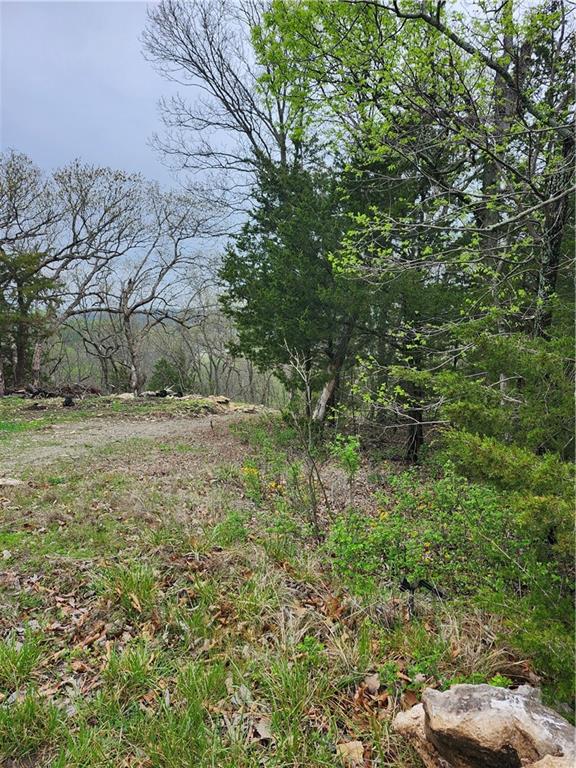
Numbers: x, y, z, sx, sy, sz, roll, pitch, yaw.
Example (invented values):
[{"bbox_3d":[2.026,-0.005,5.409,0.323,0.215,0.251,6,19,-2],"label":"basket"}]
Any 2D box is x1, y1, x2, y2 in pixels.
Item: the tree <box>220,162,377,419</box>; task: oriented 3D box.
[{"bbox_3d":[0.200,-1.720,9.400,2.850,4.700,2.800,0,6,0],"label":"tree"}]

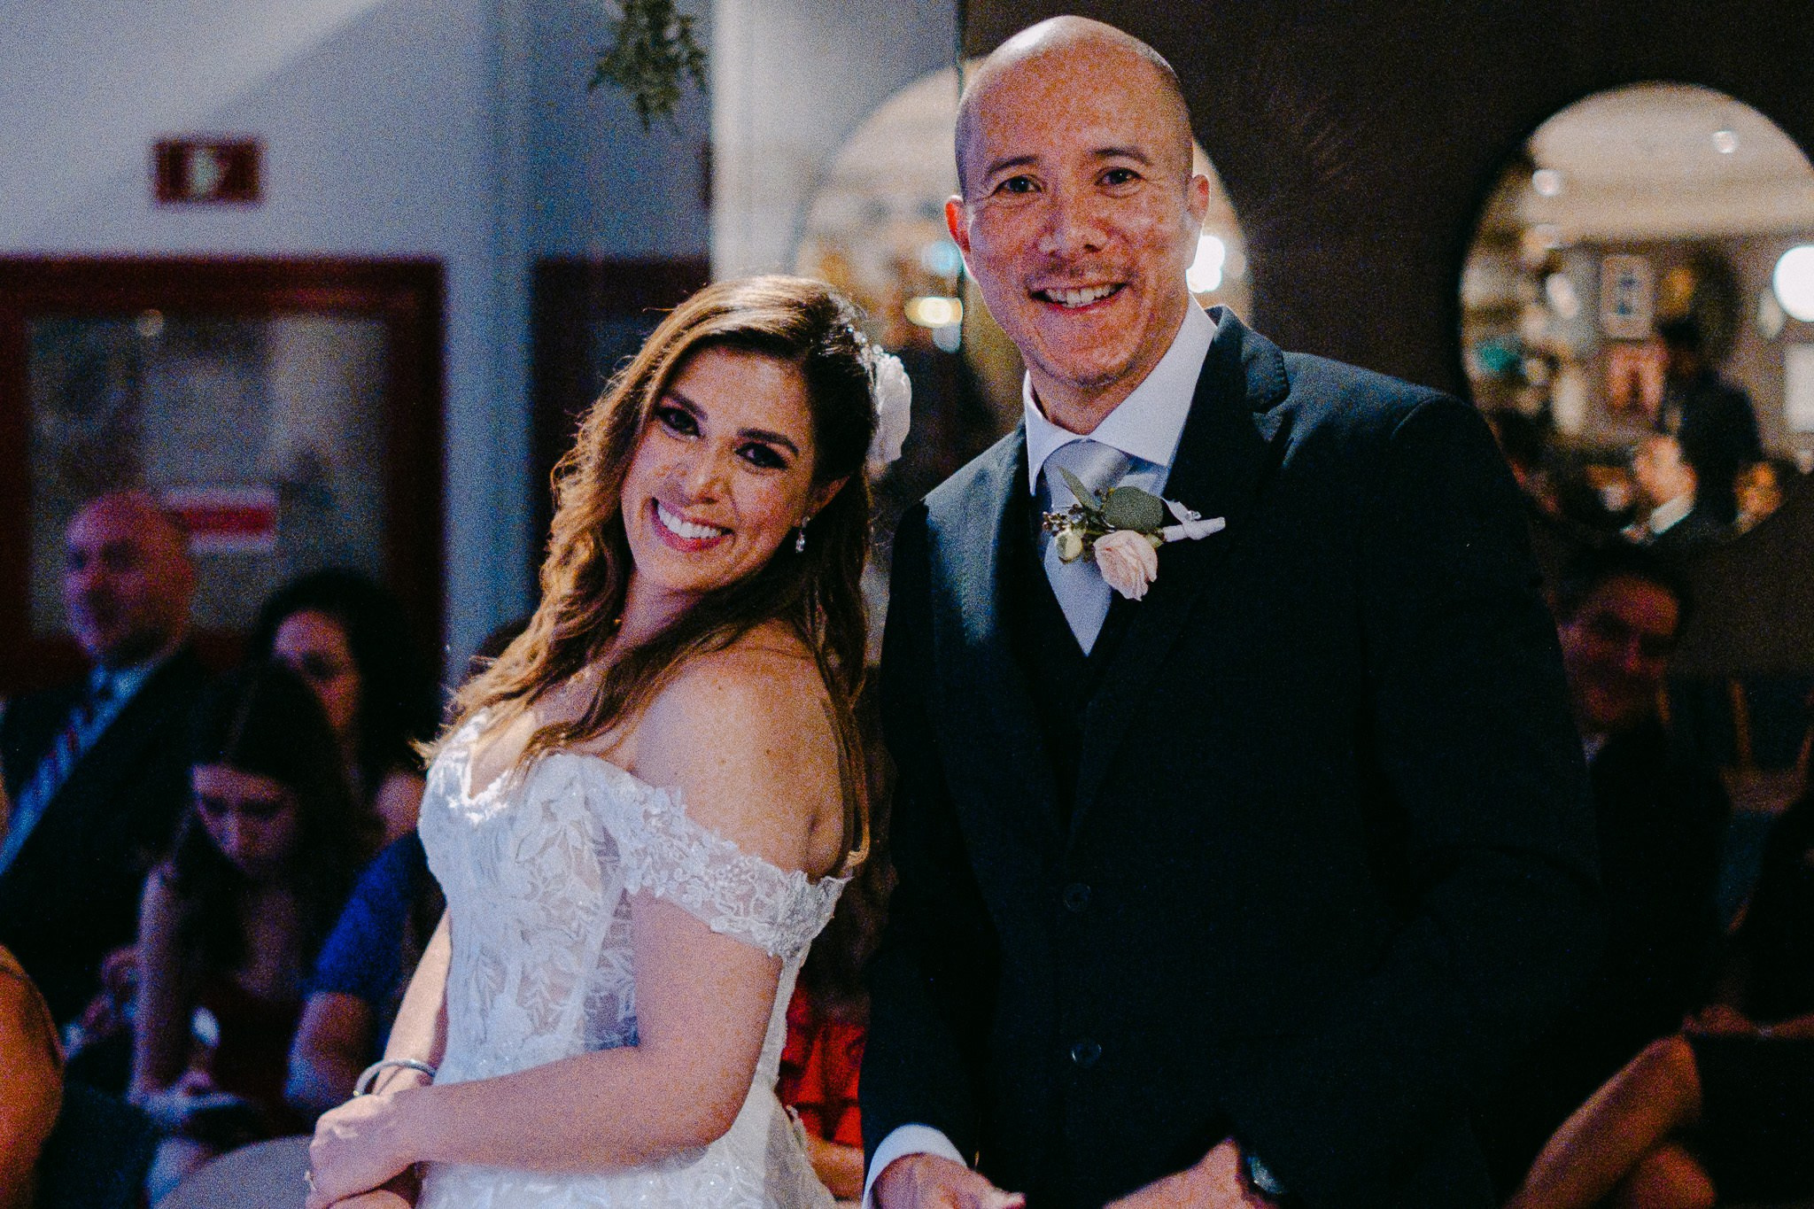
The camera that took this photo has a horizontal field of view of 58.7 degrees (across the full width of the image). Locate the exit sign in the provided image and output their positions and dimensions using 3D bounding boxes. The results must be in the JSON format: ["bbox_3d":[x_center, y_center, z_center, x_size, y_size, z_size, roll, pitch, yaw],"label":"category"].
[{"bbox_3d":[-1.735,-1.077,4.000,0.262,0.162,0.040,0,1,-1],"label":"exit sign"}]

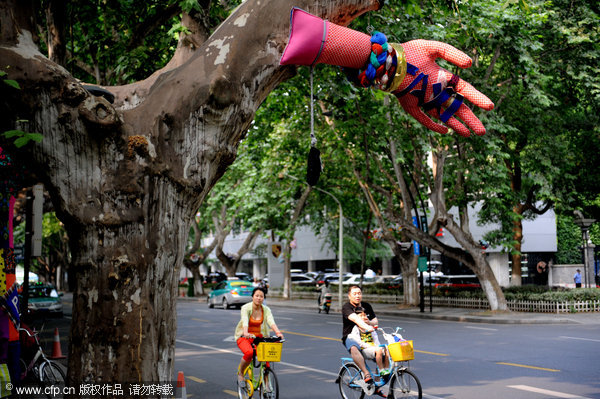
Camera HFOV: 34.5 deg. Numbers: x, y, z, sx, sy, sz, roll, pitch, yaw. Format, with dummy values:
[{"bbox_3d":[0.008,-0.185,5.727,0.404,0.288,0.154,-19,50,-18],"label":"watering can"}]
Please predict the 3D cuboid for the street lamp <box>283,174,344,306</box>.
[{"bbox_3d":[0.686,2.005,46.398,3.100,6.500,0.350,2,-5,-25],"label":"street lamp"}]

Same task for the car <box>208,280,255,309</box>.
[{"bbox_3d":[-3.556,5.082,51.800,1.820,1.480,4.750,2,-5,-22],"label":"car"}]

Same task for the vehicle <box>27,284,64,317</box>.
[{"bbox_3d":[-12.400,4.651,45.500,1.820,1.470,4.700,2,-5,-23],"label":"vehicle"}]

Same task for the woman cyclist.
[{"bbox_3d":[-0.577,1.995,13.750,0.600,1.480,0.800,2,-5,-25],"label":"woman cyclist"}]

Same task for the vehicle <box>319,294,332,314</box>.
[{"bbox_3d":[1.181,4.756,45.100,0.680,1.120,1.750,1,-4,-18],"label":"vehicle"}]

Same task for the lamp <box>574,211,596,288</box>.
[{"bbox_3d":[13.464,2.803,45.500,1.000,4.300,1.000,0,-4,0],"label":"lamp"}]

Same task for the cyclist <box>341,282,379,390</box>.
[{"bbox_3d":[0.897,1.991,13.750,0.550,1.520,0.780,4,-6,-41],"label":"cyclist"}]

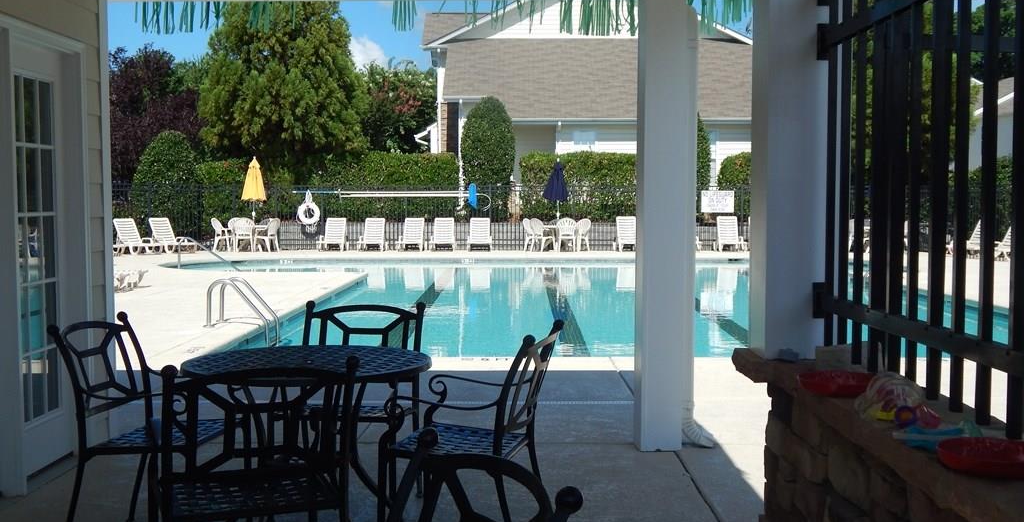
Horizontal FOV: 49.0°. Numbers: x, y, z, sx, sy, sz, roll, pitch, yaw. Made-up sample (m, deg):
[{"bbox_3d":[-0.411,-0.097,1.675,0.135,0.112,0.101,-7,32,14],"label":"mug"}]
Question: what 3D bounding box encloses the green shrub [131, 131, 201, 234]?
[{"bbox_3d":[-10.311,-2.280,33.500,2.050,3.150,2.050,0,3,0],"label":"green shrub"}]

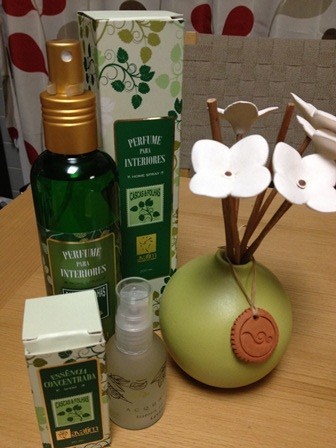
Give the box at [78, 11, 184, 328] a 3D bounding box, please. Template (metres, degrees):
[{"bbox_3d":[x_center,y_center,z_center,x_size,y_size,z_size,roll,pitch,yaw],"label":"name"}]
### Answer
[{"bbox_3d":[-0.024,-0.022,0.299,0.047,0.209,0.047,-9,31,-18],"label":"box"}]

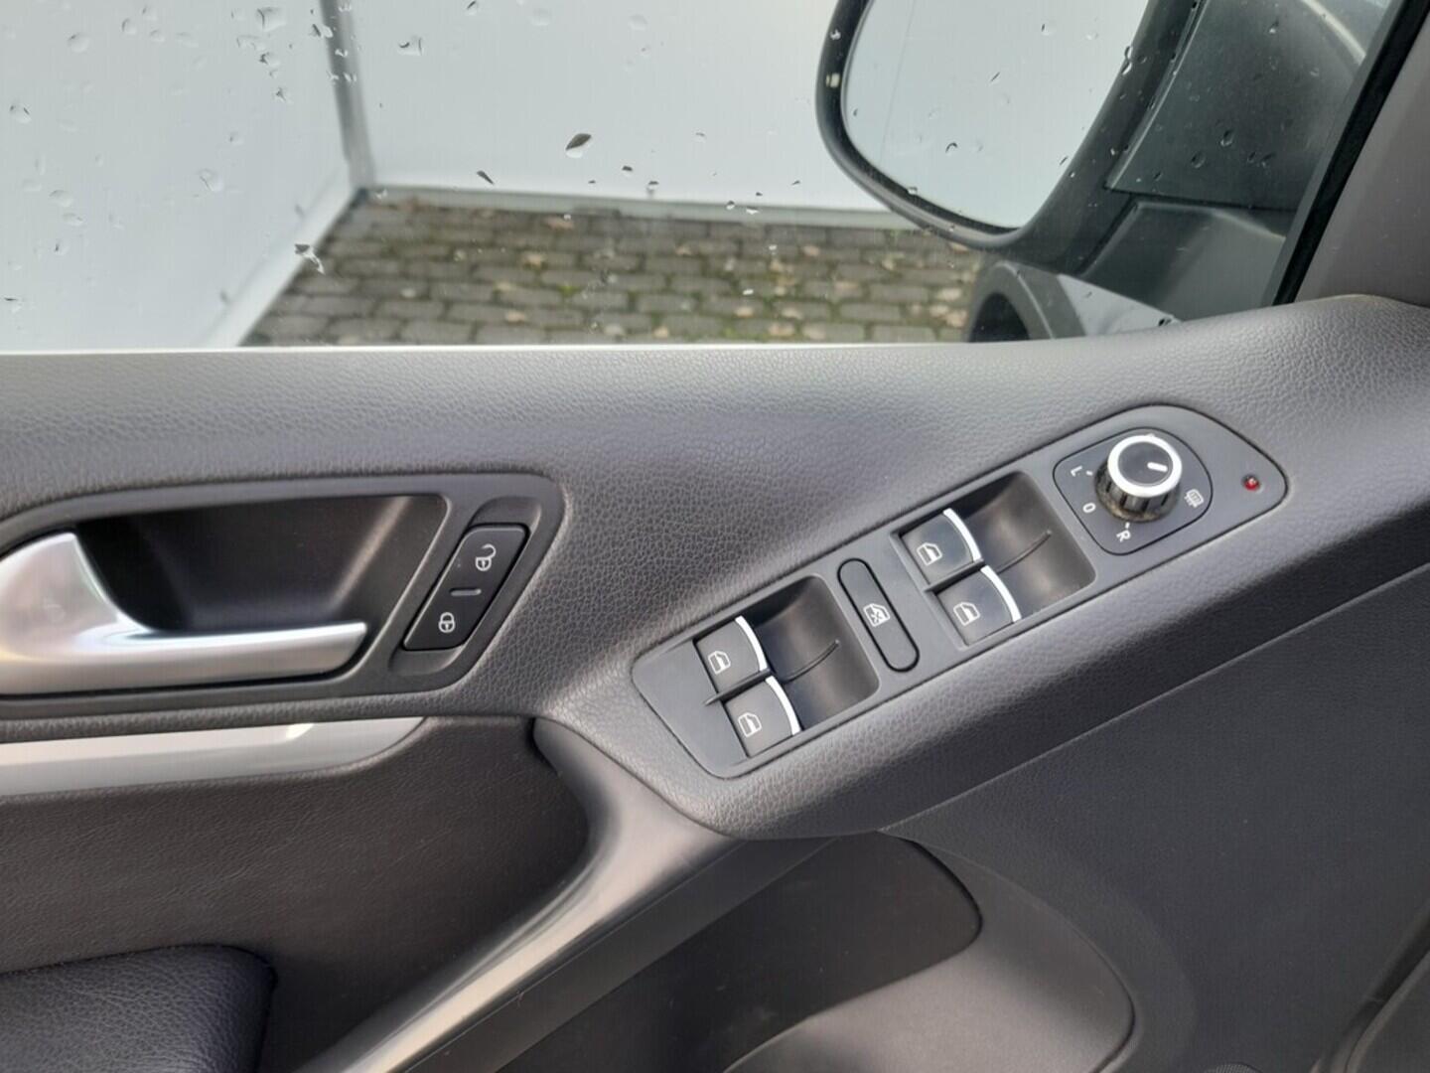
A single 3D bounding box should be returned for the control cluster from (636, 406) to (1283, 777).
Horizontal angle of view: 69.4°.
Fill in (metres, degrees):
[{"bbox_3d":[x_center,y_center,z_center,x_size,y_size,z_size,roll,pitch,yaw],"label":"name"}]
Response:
[{"bbox_3d":[0.080,0.013,0.336,0.220,0.030,0.055,-26,66,-5],"label":"control cluster"}]

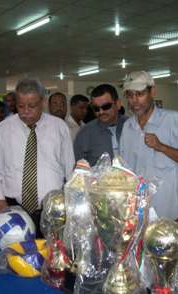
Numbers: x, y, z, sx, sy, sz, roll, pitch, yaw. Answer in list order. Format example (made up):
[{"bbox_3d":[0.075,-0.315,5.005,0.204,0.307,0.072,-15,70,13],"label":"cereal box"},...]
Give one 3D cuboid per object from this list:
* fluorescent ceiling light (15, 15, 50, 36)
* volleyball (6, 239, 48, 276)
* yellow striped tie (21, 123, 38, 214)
[{"bbox_3d":[-0.734,-1.571,5.300,0.090,0.090,1.220,-3,7,-28],"label":"fluorescent ceiling light"},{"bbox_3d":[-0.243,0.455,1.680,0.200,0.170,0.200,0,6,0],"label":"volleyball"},{"bbox_3d":[-0.340,0.123,2.330,0.092,0.530,0.060,0,6,-5],"label":"yellow striped tie"}]

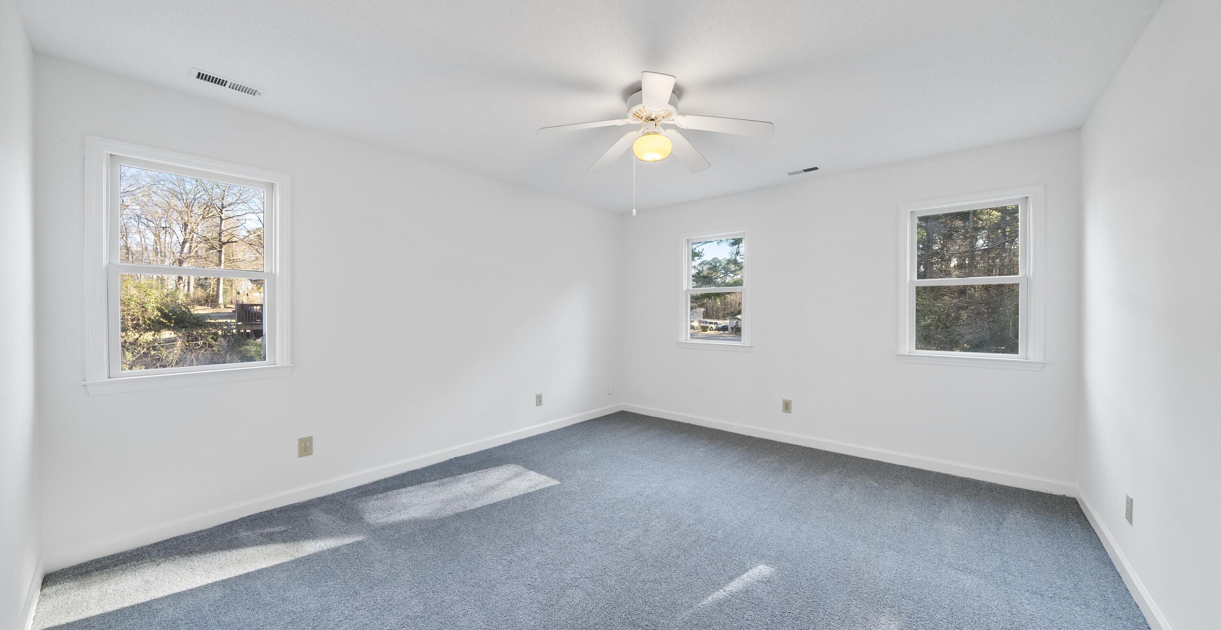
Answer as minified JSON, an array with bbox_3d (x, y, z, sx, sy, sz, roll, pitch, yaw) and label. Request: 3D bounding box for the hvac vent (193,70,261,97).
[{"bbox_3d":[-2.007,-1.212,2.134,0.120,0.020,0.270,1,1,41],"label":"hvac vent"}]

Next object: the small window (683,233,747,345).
[{"bbox_3d":[1.092,-0.268,4.277,0.730,1.160,0.080,1,1,40],"label":"small window"}]

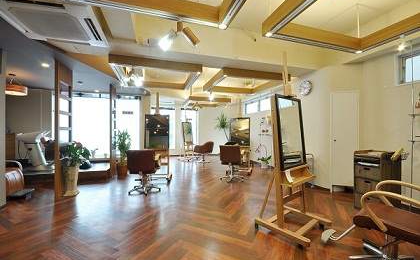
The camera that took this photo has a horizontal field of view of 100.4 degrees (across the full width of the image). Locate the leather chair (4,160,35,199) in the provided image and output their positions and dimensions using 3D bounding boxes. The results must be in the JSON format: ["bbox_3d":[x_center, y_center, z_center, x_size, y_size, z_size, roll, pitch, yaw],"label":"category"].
[{"bbox_3d":[-3.530,0.750,2.840,0.900,0.860,0.620,0,0,-20],"label":"leather chair"}]

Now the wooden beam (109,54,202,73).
[{"bbox_3d":[-0.860,-1.101,2.983,1.500,0.137,0.090,0,0,-18],"label":"wooden beam"}]

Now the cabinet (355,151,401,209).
[{"bbox_3d":[2.431,0.760,2.549,0.440,0.870,0.330,0,0,-19],"label":"cabinet"}]

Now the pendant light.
[{"bbox_3d":[-4.200,-0.965,3.730,0.470,0.420,0.470,0,0,0],"label":"pendant light"}]

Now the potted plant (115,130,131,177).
[{"bbox_3d":[-2.383,0.597,4.784,0.400,1.240,0.400,0,0,-23],"label":"potted plant"}]

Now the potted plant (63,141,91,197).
[{"bbox_3d":[-2.573,0.717,3.363,0.460,0.980,0.460,0,0,-27],"label":"potted plant"}]

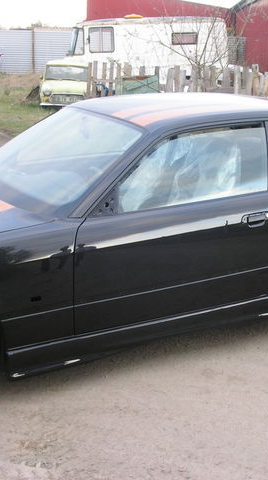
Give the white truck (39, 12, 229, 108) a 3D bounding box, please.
[{"bbox_3d":[0.143,-5.915,22.686,5.600,2.470,2.100,-3,16,-12],"label":"white truck"}]

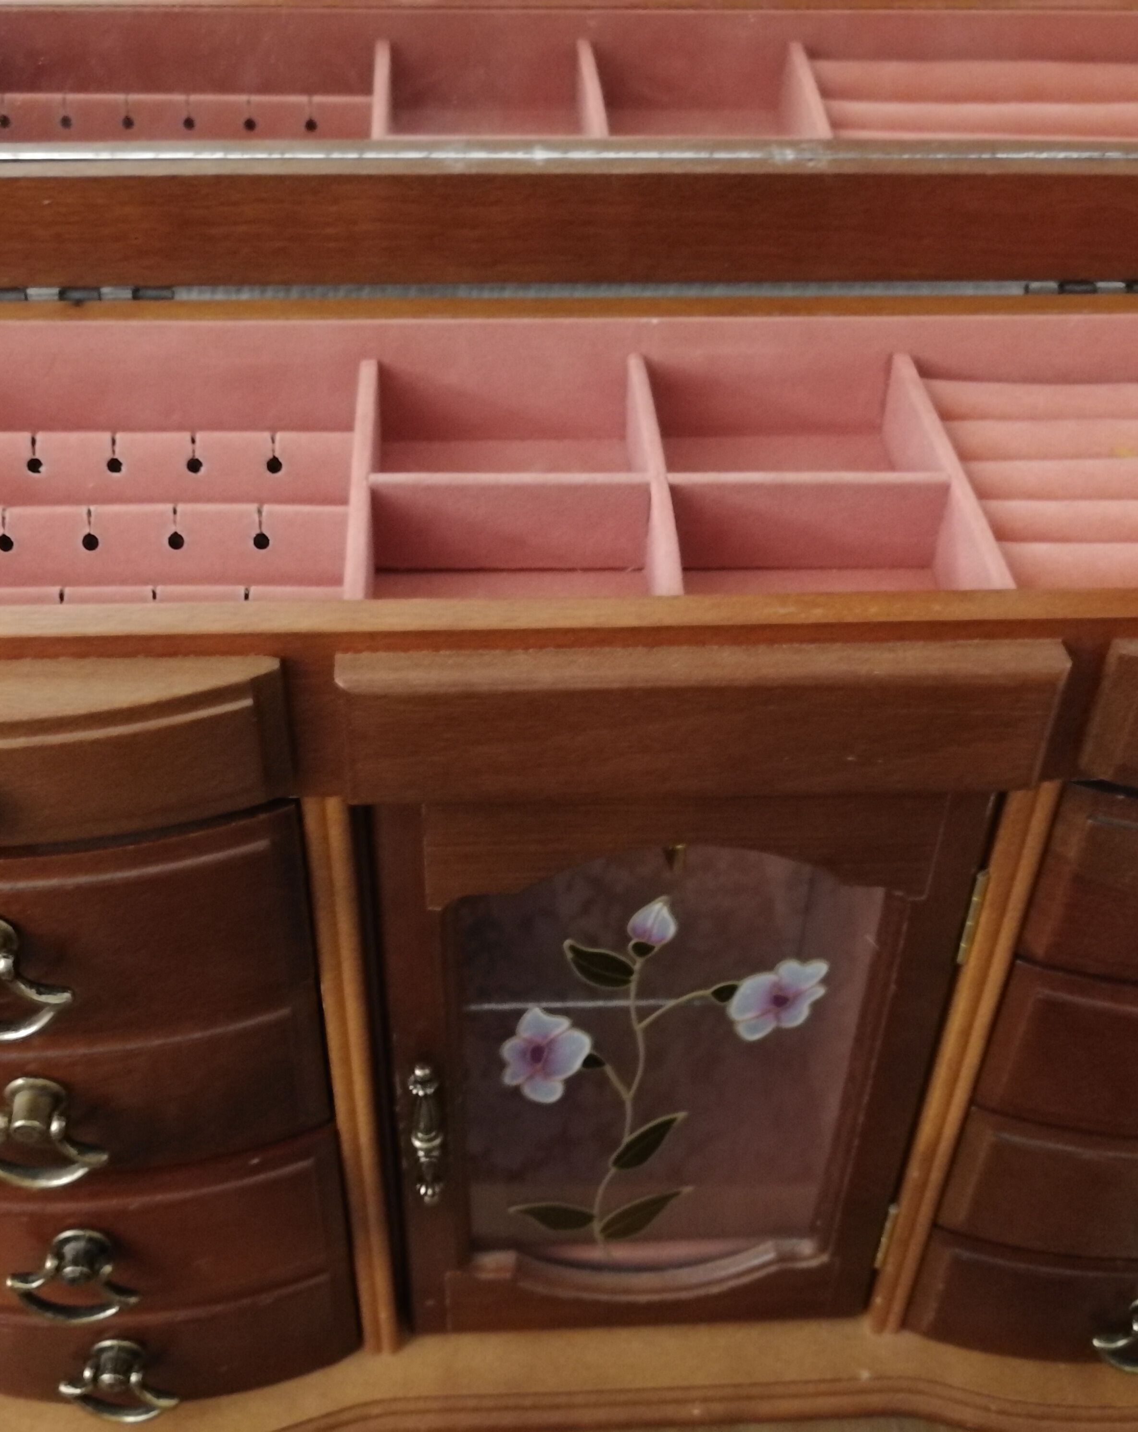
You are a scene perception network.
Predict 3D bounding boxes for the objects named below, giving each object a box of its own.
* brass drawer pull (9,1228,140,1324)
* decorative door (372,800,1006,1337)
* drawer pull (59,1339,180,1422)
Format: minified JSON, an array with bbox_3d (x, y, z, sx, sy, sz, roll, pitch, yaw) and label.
[{"bbox_3d":[-0.105,0.120,0.319,0.026,0.025,0.010,-1,39,-3],"label":"brass drawer pull"},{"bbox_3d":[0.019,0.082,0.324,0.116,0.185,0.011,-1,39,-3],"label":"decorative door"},{"bbox_3d":[-0.104,0.155,0.347,0.026,0.025,0.010,-1,39,-3],"label":"drawer pull"}]

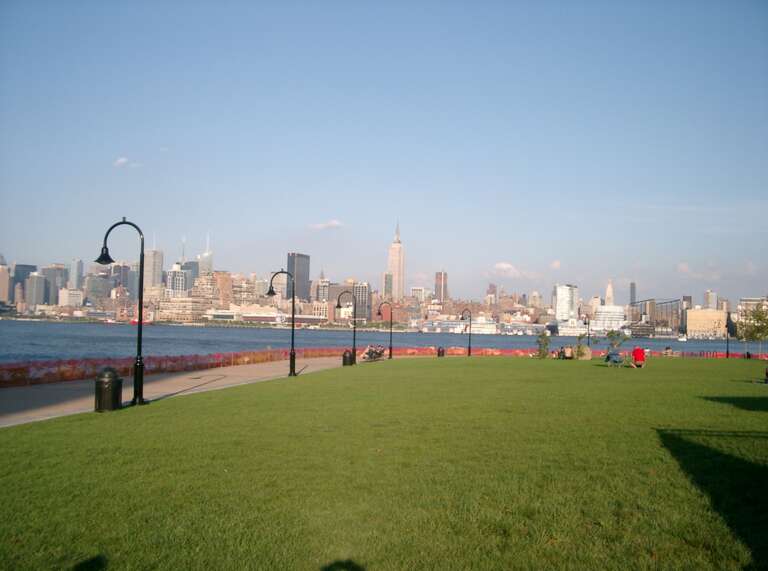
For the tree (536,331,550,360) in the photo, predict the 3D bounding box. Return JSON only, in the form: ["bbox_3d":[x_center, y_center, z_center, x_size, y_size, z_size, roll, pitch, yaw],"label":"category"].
[{"bbox_3d":[14.034,5.184,72.000,1.200,2.450,1.200,1,-3,0],"label":"tree"}]

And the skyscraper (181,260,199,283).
[{"bbox_3d":[-743.229,25.074,3142.928,45.000,221.000,42.000,0,-4,30],"label":"skyscraper"}]

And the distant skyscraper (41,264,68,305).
[{"bbox_3d":[-1300.715,28.581,3250.000,52.000,220.000,48.000,0,-3,29],"label":"distant skyscraper"}]

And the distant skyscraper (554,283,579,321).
[{"bbox_3d":[310.852,37.603,1390.000,38.000,82.000,30.000,0,-3,29],"label":"distant skyscraper"}]

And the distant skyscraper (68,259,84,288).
[{"bbox_3d":[-990.444,9.506,2640.000,36.000,190.000,25.000,0,-3,29],"label":"distant skyscraper"}]

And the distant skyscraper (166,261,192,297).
[{"bbox_3d":[-418.820,13.833,1680.000,35.000,118.000,32.000,0,-3,29],"label":"distant skyscraper"}]

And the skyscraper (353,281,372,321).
[{"bbox_3d":[-41.183,39.838,1535.093,32.000,85.000,23.000,0,-4,30],"label":"skyscraper"}]

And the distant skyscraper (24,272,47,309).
[{"bbox_3d":[-921.872,28.007,2167.781,38.000,122.000,40.000,0,-4,30],"label":"distant skyscraper"}]

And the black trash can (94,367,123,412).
[{"bbox_3d":[-6.190,2.327,18.400,0.600,1.000,0.600,3,-3,-19],"label":"black trash can"}]

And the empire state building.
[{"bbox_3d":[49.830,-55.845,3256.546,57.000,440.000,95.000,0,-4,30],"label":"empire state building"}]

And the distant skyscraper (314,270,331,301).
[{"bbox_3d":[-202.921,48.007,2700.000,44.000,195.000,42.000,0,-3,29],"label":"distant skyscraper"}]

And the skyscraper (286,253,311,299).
[{"bbox_3d":[-270.708,11.237,2600.000,36.000,229.000,78.000,0,-3,29],"label":"skyscraper"}]

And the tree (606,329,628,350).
[{"bbox_3d":[15.979,4.003,56.000,1.550,2.100,1.550,1,-3,16],"label":"tree"}]

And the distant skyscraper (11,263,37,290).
[{"bbox_3d":[-1474.709,25.519,3366.533,45.000,204.000,70.000,0,-4,30],"label":"distant skyscraper"}]

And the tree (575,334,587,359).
[{"bbox_3d":[13.722,4.228,57.000,0.850,1.800,0.850,1,-3,14],"label":"tree"}]

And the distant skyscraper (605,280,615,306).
[{"bbox_3d":[851.268,83.880,3085.000,26.000,213.000,25.000,0,-3,29],"label":"distant skyscraper"}]

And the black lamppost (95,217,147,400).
[{"bbox_3d":[-6.329,0.590,19.700,1.320,4.500,0.480,1,-3,7],"label":"black lamppost"}]

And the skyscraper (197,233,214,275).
[{"bbox_3d":[-730.139,-33.727,3357.835,48.000,362.000,50.000,0,-4,30],"label":"skyscraper"}]

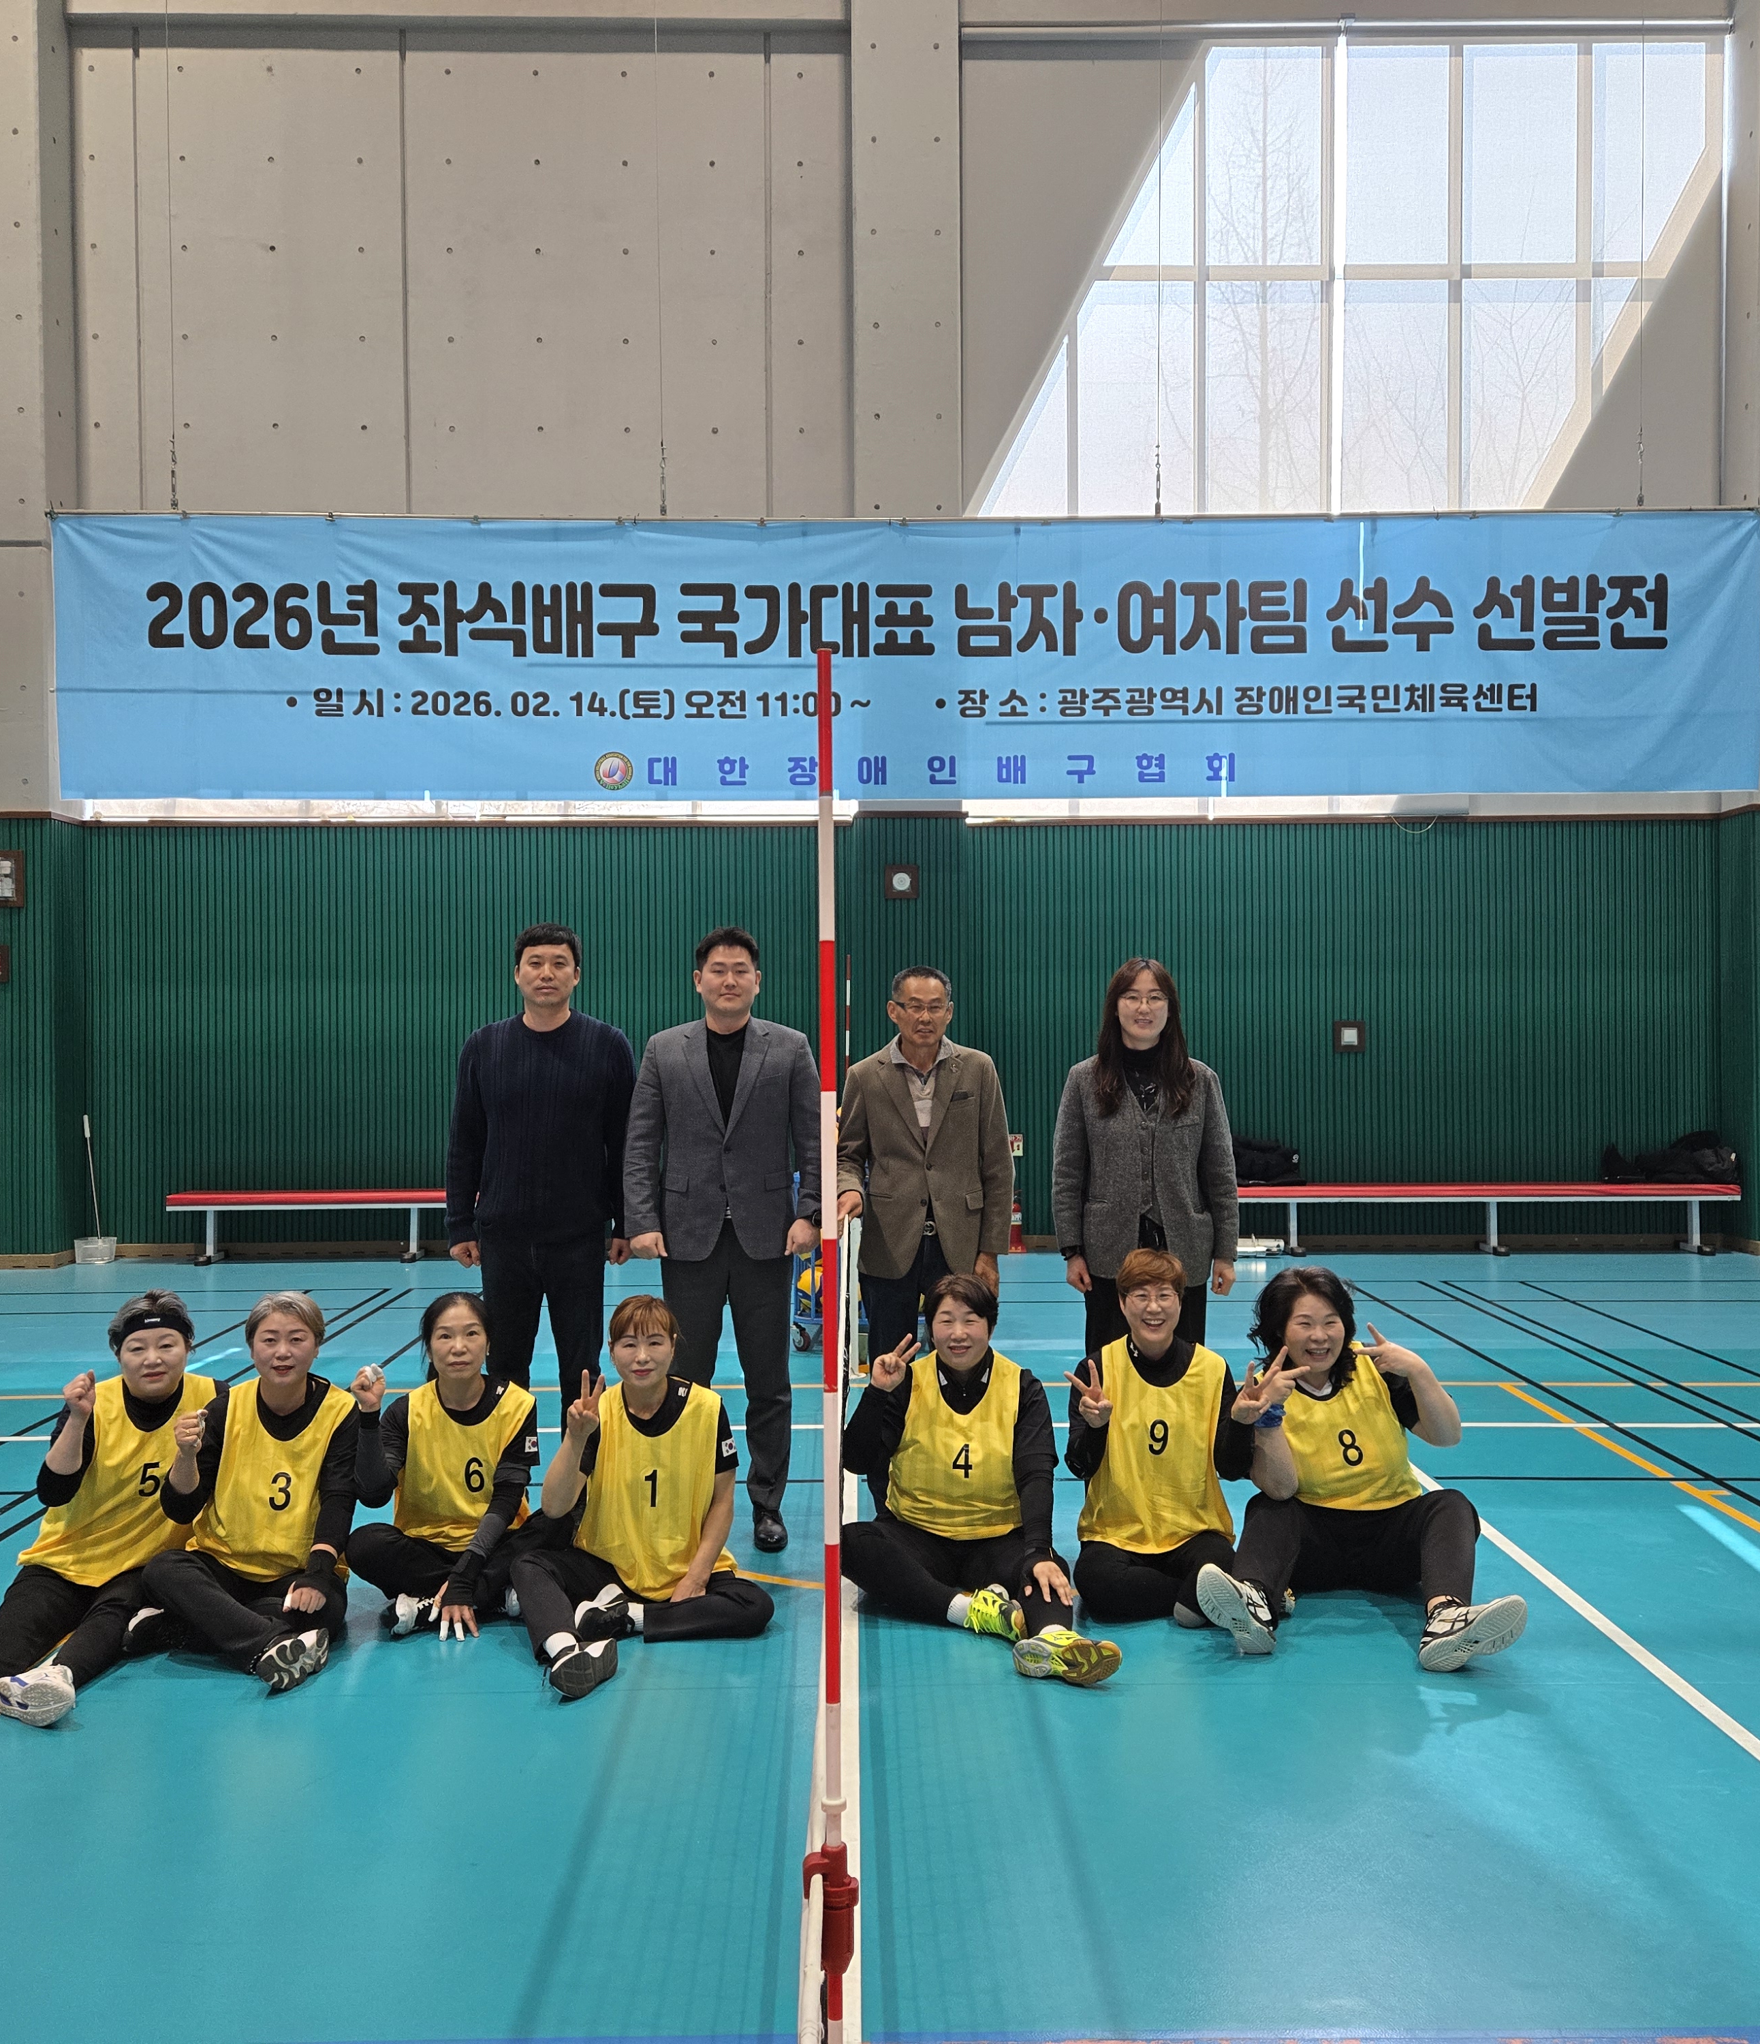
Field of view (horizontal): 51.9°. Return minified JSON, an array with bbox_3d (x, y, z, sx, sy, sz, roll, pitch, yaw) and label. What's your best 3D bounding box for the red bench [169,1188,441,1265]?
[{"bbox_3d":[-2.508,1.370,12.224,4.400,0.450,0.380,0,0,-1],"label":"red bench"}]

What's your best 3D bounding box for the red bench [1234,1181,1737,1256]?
[{"bbox_3d":[3.491,1.340,12.315,4.520,0.450,0.380,0,0,-1],"label":"red bench"}]

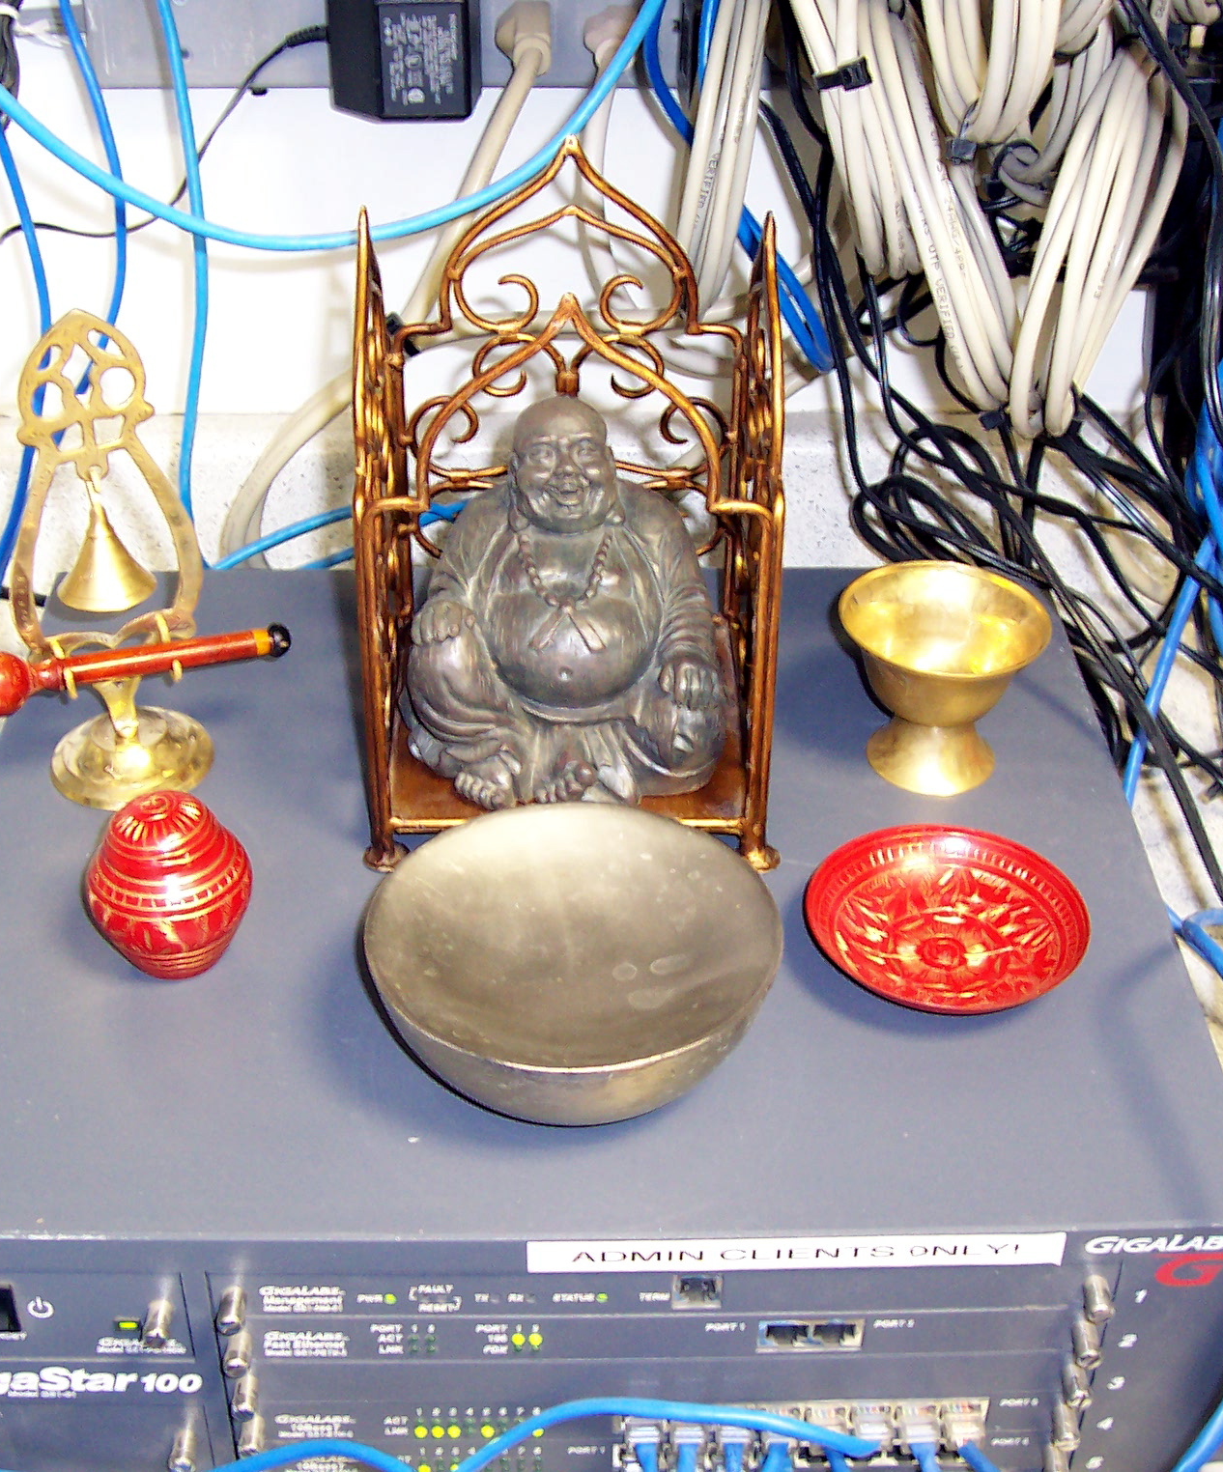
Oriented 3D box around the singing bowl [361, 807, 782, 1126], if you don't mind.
[{"bbox_3d":[-0.012,0.076,0.643,0.124,0.053,0.124,0,37,-1],"label":"singing bowl"}]

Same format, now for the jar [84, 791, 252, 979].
[{"bbox_3d":[-0.142,0.046,0.676,0.053,0.058,0.053,0,37,-1],"label":"jar"}]

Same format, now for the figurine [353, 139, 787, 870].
[{"bbox_3d":[-0.014,-0.078,0.712,0.142,0.214,0.136,0,37,-1],"label":"figurine"}]

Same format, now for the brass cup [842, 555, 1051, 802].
[{"bbox_3d":[0.118,-0.017,0.760,0.073,0.062,0.073,1,37,0],"label":"brass cup"}]

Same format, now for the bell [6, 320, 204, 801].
[{"bbox_3d":[-0.174,-0.061,0.714,0.069,0.182,0.059,-10,39,-13],"label":"bell"}]

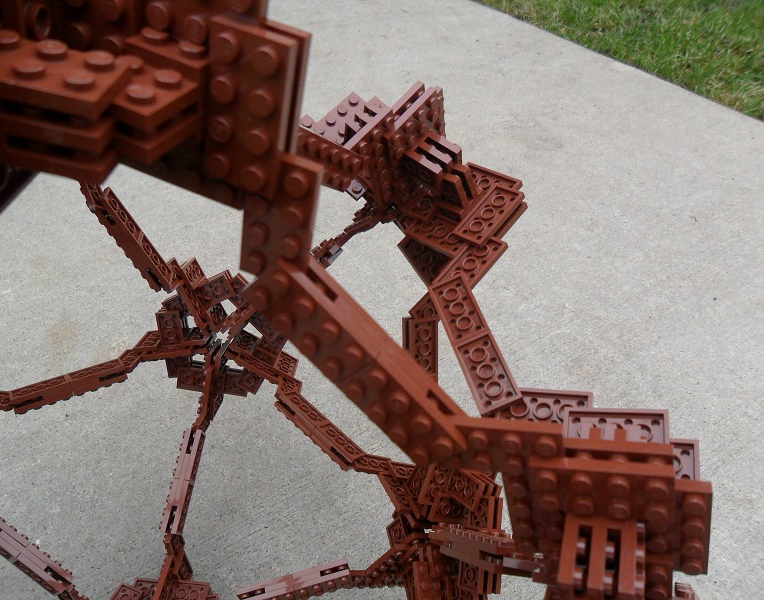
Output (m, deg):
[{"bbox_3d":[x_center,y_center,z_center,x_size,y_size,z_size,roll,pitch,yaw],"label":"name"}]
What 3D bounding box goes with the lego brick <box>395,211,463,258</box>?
[{"bbox_3d":[0.027,-0.030,0.282,0.032,0.005,0.016,30,72,39],"label":"lego brick"}]

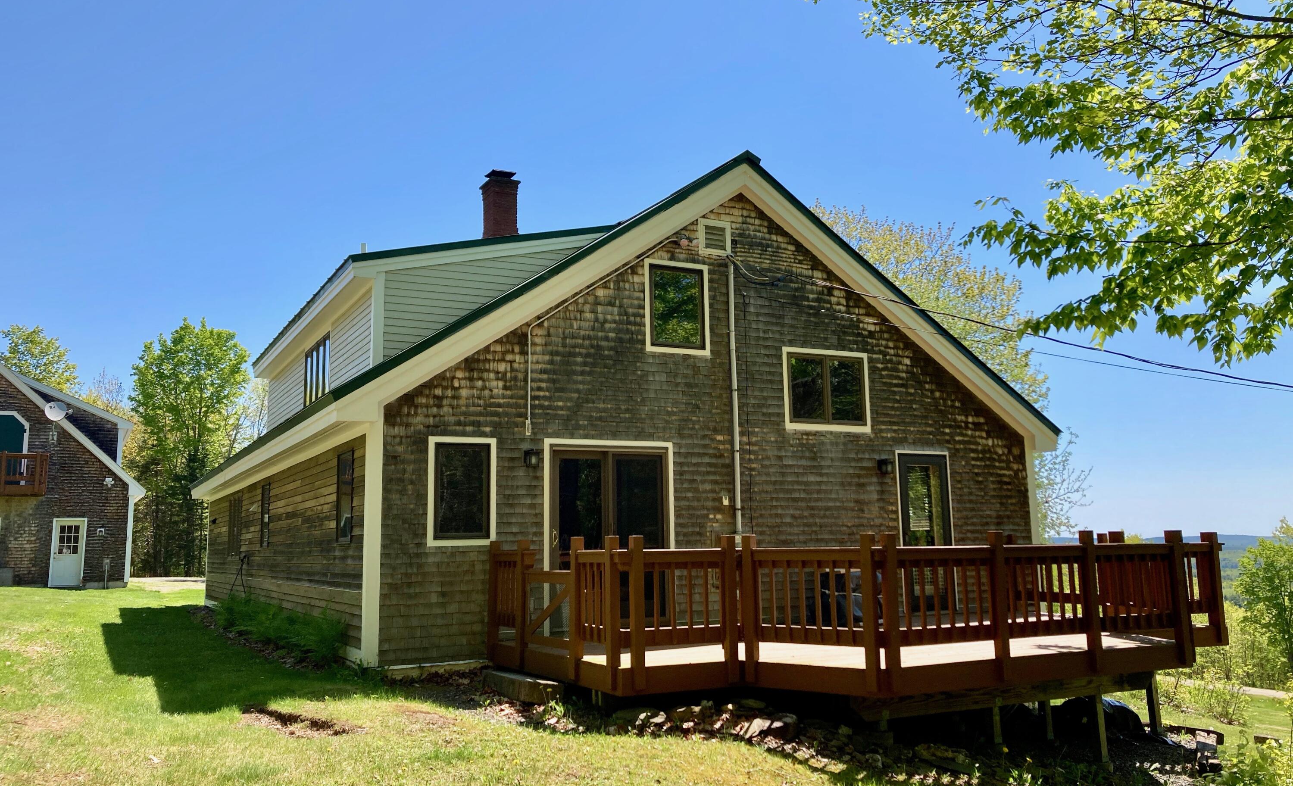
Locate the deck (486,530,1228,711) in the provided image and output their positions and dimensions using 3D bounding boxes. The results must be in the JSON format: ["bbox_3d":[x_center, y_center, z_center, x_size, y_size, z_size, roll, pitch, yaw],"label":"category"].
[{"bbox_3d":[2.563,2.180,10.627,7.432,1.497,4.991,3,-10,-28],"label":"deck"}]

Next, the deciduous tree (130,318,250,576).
[{"bbox_3d":[-20.083,2.327,46.186,6.000,11.550,6.000,3,-10,-28],"label":"deciduous tree"}]

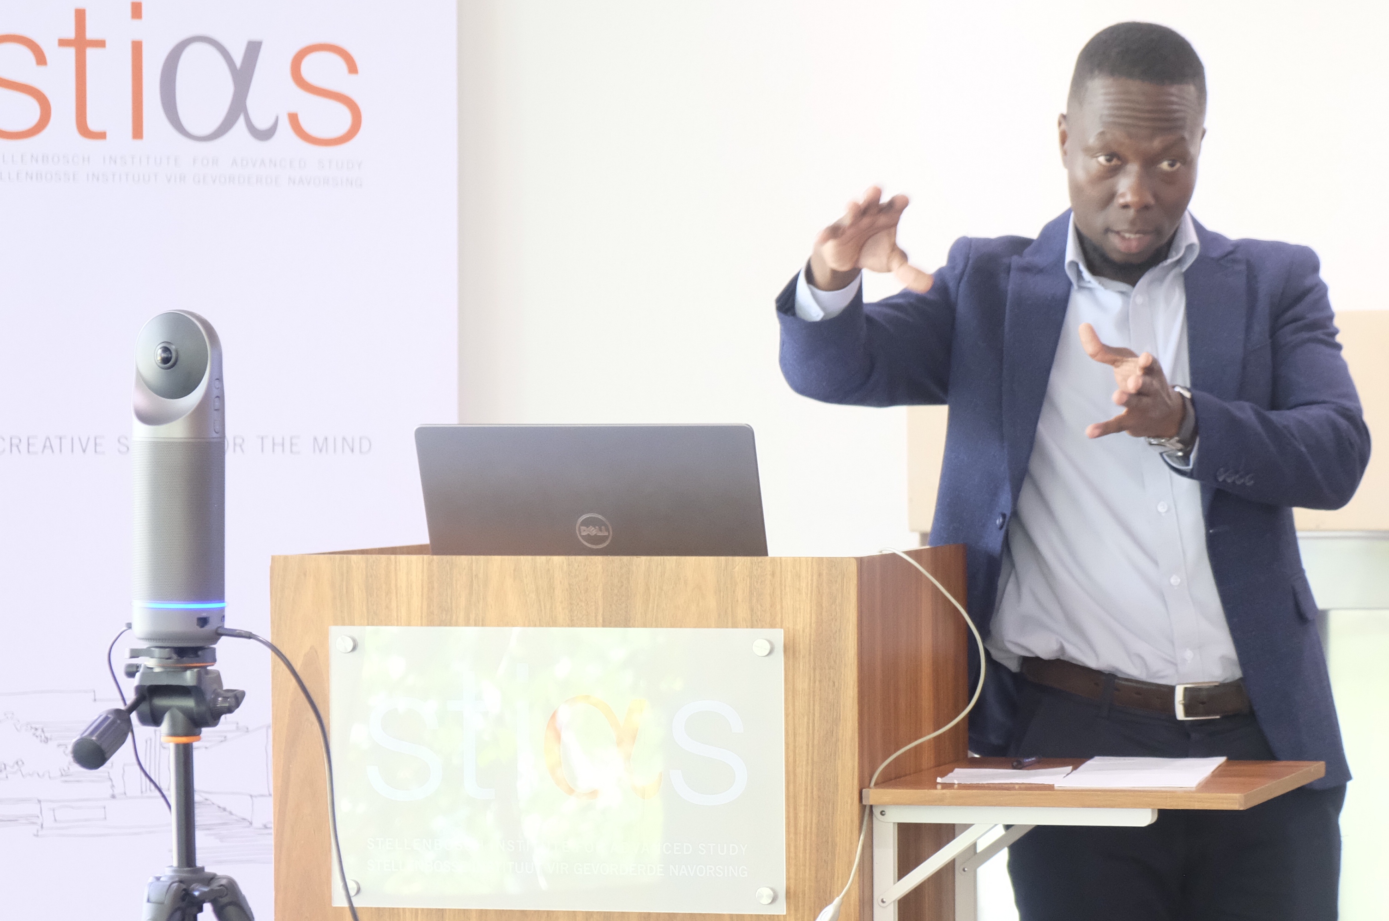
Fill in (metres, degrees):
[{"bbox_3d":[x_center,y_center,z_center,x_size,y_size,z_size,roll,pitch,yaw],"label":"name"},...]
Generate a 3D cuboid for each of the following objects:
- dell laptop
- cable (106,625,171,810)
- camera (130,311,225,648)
[{"bbox_3d":[-0.075,0.087,3.510,0.374,0.250,0.325,0,1,15],"label":"dell laptop"},{"bbox_3d":[-0.449,0.207,2.580,0.053,0.150,0.040,-1,1,0],"label":"cable"},{"bbox_3d":[-0.413,0.014,2.558,0.075,0.270,0.075,-1,1,0],"label":"camera"}]

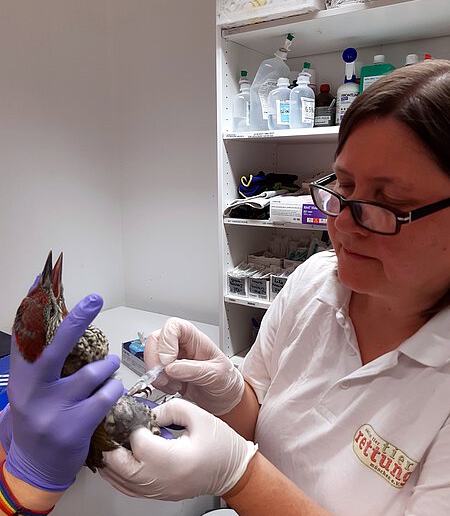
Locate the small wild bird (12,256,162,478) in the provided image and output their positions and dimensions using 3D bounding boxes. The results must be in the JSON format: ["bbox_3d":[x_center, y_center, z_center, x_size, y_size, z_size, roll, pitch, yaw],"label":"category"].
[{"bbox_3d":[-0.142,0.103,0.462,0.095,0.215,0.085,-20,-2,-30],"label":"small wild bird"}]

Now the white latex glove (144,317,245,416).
[{"bbox_3d":[-0.034,0.124,0.525,0.120,0.080,0.080,38,10,-6],"label":"white latex glove"}]

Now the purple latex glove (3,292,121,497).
[{"bbox_3d":[-0.157,0.131,0.445,0.100,0.175,0.085,14,-7,11],"label":"purple latex glove"}]

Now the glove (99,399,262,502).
[{"bbox_3d":[-0.046,0.192,0.465,0.150,0.090,0.080,9,13,9],"label":"glove"}]

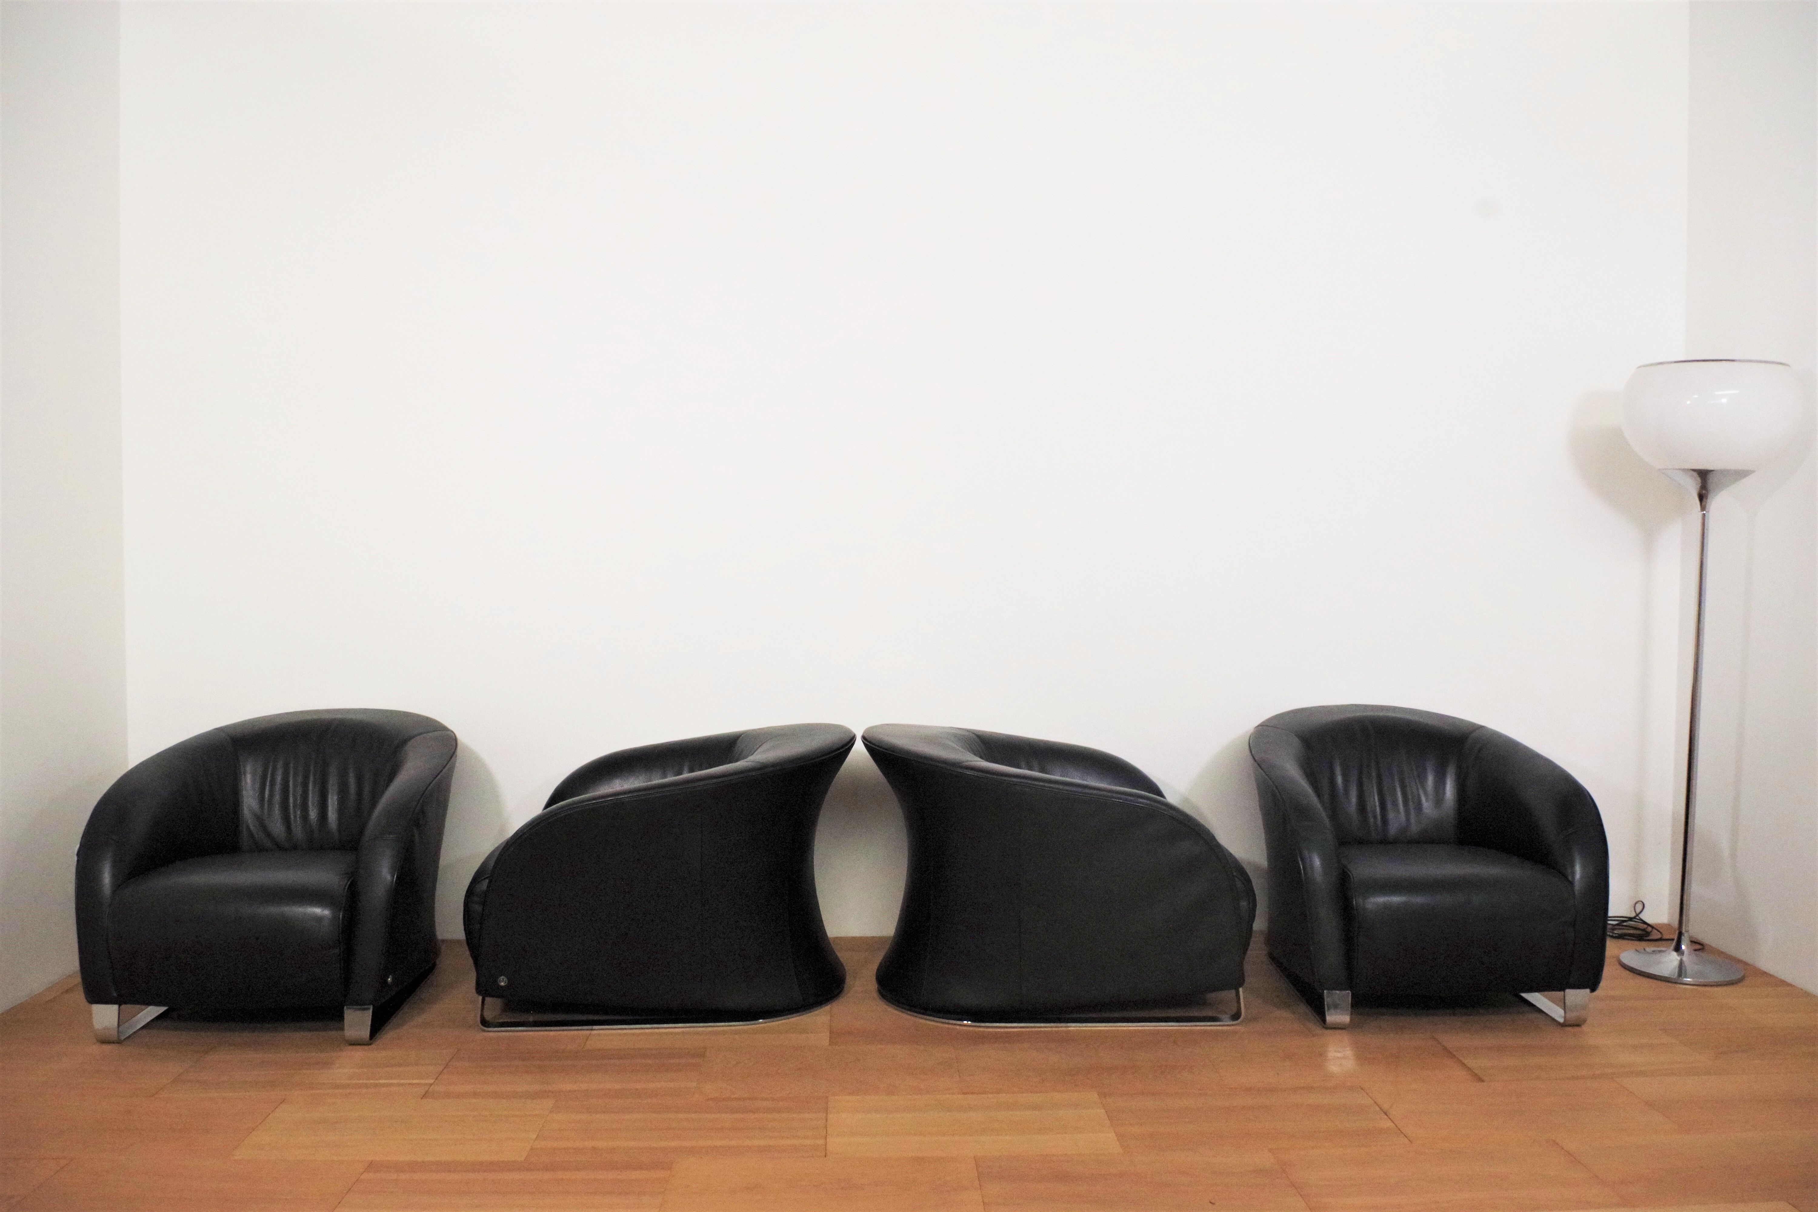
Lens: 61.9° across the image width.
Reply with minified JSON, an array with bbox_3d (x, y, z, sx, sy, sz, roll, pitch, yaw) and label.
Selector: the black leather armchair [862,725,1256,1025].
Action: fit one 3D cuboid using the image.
[{"bbox_3d":[0.371,0.680,4.064,0.985,0.695,0.790,0,3,-3],"label":"black leather armchair"}]

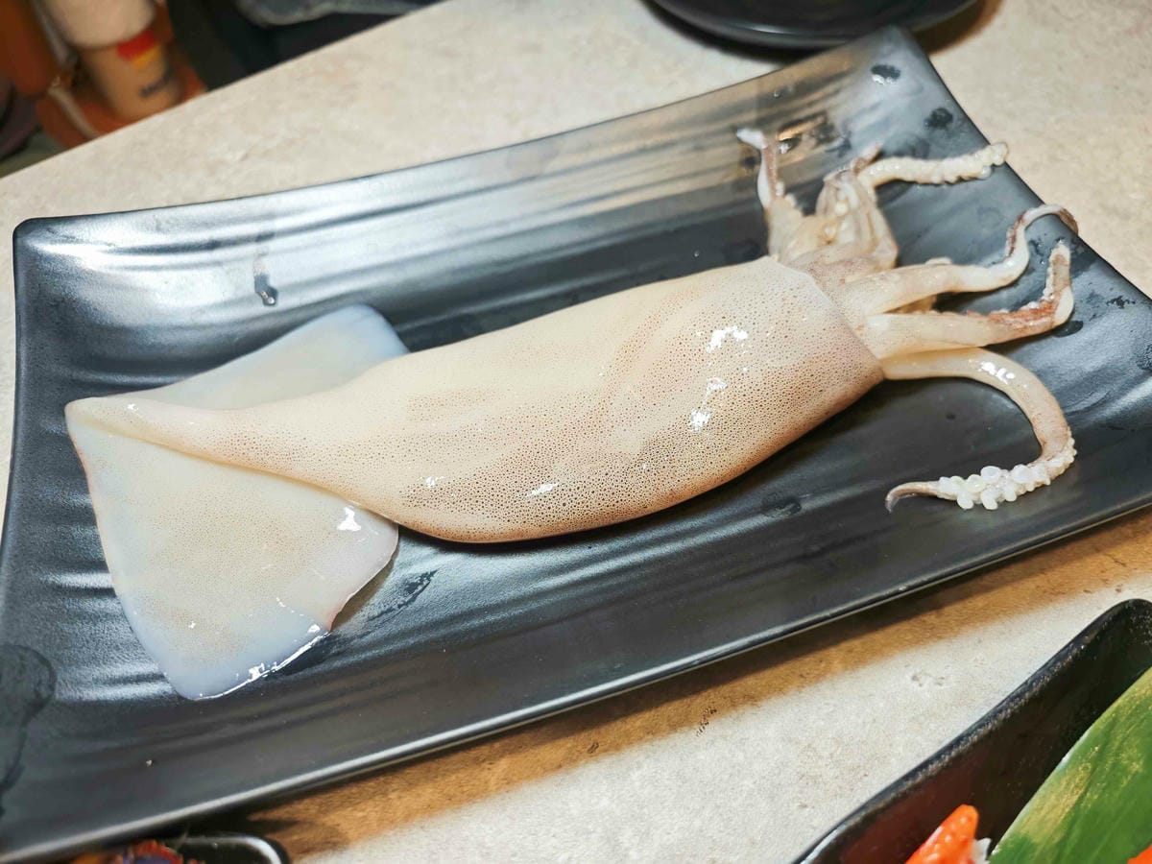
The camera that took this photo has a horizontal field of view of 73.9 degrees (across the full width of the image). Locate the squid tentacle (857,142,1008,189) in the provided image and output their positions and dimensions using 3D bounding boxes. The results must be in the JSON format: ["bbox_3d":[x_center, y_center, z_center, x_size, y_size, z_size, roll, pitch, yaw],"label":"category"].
[{"bbox_3d":[0.125,-0.093,0.269,0.053,0.010,0.010,-3,57,1],"label":"squid tentacle"}]

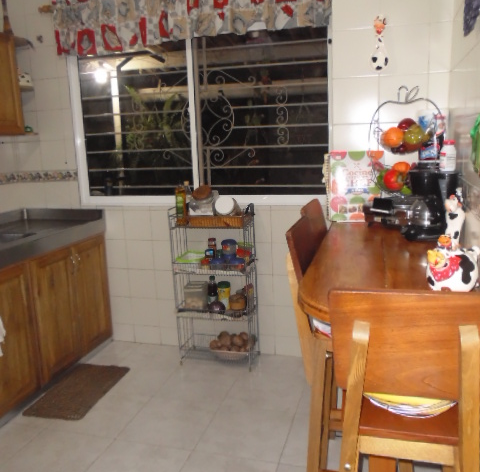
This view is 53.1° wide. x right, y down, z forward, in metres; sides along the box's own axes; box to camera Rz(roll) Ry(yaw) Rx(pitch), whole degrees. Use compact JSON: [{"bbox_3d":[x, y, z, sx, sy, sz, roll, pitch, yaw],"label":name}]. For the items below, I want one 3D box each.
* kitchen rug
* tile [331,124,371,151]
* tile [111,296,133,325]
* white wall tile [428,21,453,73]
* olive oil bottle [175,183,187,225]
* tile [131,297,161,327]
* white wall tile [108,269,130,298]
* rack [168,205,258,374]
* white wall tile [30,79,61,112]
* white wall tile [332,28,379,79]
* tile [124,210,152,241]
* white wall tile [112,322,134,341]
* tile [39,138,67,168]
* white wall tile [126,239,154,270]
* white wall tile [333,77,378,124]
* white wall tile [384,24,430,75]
[{"bbox_3d":[-0.927,0.890,2.801,0.365,0.010,0.600,0,11,12],"label":"kitchen rug"},{"bbox_3d":[0.535,-0.417,2.225,0.203,0.200,0.010,1,12,17],"label":"tile"},{"bbox_3d":[-0.841,0.517,3.370,0.199,0.197,0.010,1,12,17],"label":"tile"},{"bbox_3d":[0.848,-0.797,2.032,0.088,0.203,0.010,1,11,16],"label":"white wall tile"},{"bbox_3d":[-0.362,-0.191,2.937,0.054,0.262,0.052,1,12,17],"label":"olive oil bottle"},{"bbox_3d":[-0.654,0.528,3.329,0.203,0.203,0.010,1,11,16],"label":"tile"},{"bbox_3d":[-0.861,0.324,3.381,0.200,0.200,0.010,1,12,17],"label":"white wall tile"},{"bbox_3d":[-0.140,0.306,2.950,0.475,0.980,0.245,1,12,17],"label":"rack"},{"bbox_3d":[-1.281,-0.945,3.213,0.203,0.203,0.010,1,11,16],"label":"white wall tile"},{"bbox_3d":[0.519,-0.813,2.143,0.203,0.204,0.010,1,12,17],"label":"white wall tile"},{"bbox_3d":[-0.678,-0.070,3.213,0.203,0.203,0.010,1,11,16],"label":"tile"},{"bbox_3d":[-0.833,0.688,3.415,0.183,0.129,0.010,1,11,16],"label":"white wall tile"},{"bbox_3d":[-1.285,-0.554,3.324,0.200,0.200,0.010,1,12,17],"label":"tile"},{"bbox_3d":[-0.670,0.130,3.252,0.203,0.203,0.010,1,11,16],"label":"white wall tile"},{"bbox_3d":[0.527,-0.614,2.184,0.203,0.203,0.010,1,12,17],"label":"white wall tile"},{"bbox_3d":[0.719,-0.812,2.102,0.200,0.200,0.010,1,12,17],"label":"white wall tile"}]

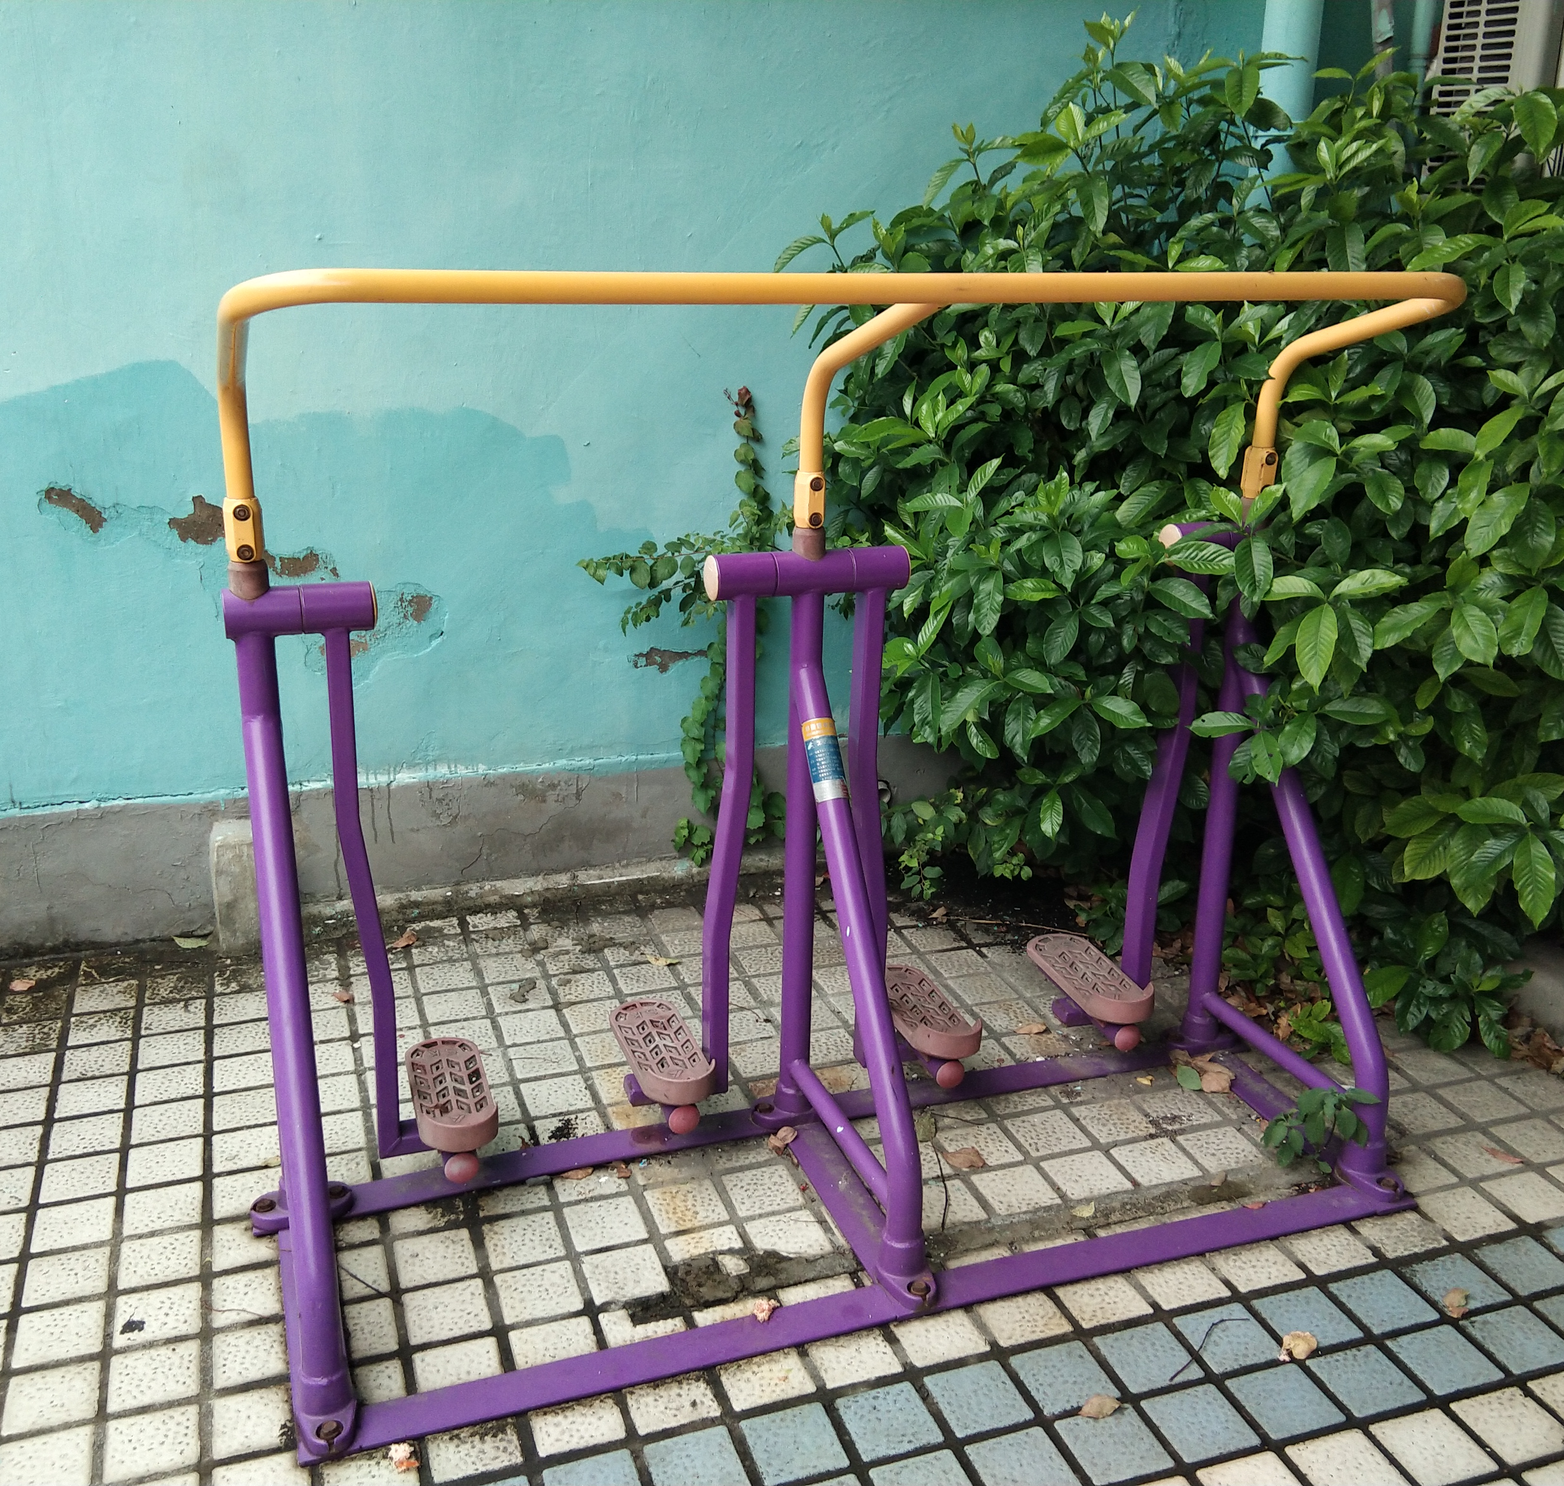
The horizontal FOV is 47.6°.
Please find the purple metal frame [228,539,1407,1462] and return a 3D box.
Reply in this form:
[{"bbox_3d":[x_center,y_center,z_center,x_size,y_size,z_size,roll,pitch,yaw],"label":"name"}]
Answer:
[{"bbox_3d":[0.097,0.227,2.400,1.603,0.880,0.620,-6,19,-19],"label":"purple metal frame"}]

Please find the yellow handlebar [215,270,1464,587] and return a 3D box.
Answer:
[{"bbox_3d":[0.096,-0.412,2.287,1.577,0.398,0.427,-6,19,-19],"label":"yellow handlebar"}]

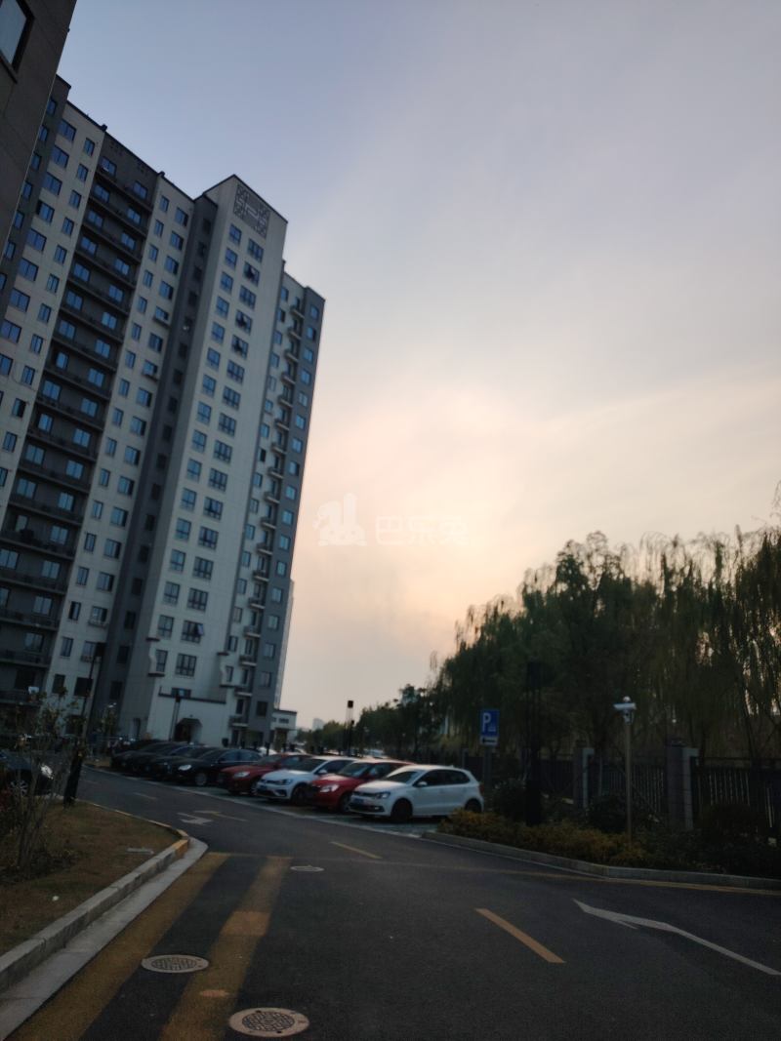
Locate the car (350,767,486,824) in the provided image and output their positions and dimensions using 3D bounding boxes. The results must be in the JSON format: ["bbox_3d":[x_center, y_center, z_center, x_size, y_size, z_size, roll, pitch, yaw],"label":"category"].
[{"bbox_3d":[0.753,7.609,20.149,3.980,1.460,1.690,18,-23,-34],"label":"car"}]

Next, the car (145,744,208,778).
[{"bbox_3d":[-8.370,10.718,31.737,4.650,1.480,1.800,16,-22,-29],"label":"car"}]

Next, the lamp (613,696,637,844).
[{"bbox_3d":[4.098,4.466,12.538,0.420,2.775,0.240,5,-19,0],"label":"lamp"}]

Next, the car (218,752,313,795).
[{"bbox_3d":[-4.027,9.292,26.474,4.450,1.480,1.790,18,-23,-34],"label":"car"}]

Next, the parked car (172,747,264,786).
[{"bbox_3d":[-6.616,10.106,29.456,4.650,1.470,1.800,16,-22,-31],"label":"parked car"}]

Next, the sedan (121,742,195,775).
[{"bbox_3d":[-10.174,11.335,34.014,4.700,1.480,1.810,15,-22,-28],"label":"sedan"}]

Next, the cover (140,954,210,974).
[{"bbox_3d":[-1.432,2.974,4.800,0.450,0.040,0.450,5,-19,0],"label":"cover"}]

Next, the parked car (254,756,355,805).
[{"bbox_3d":[-2.300,8.645,24.103,4.260,1.470,1.800,18,-23,-34],"label":"parked car"}]

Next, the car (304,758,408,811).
[{"bbox_3d":[-0.722,8.130,22.151,4.350,1.550,1.790,18,-23,-34],"label":"car"}]

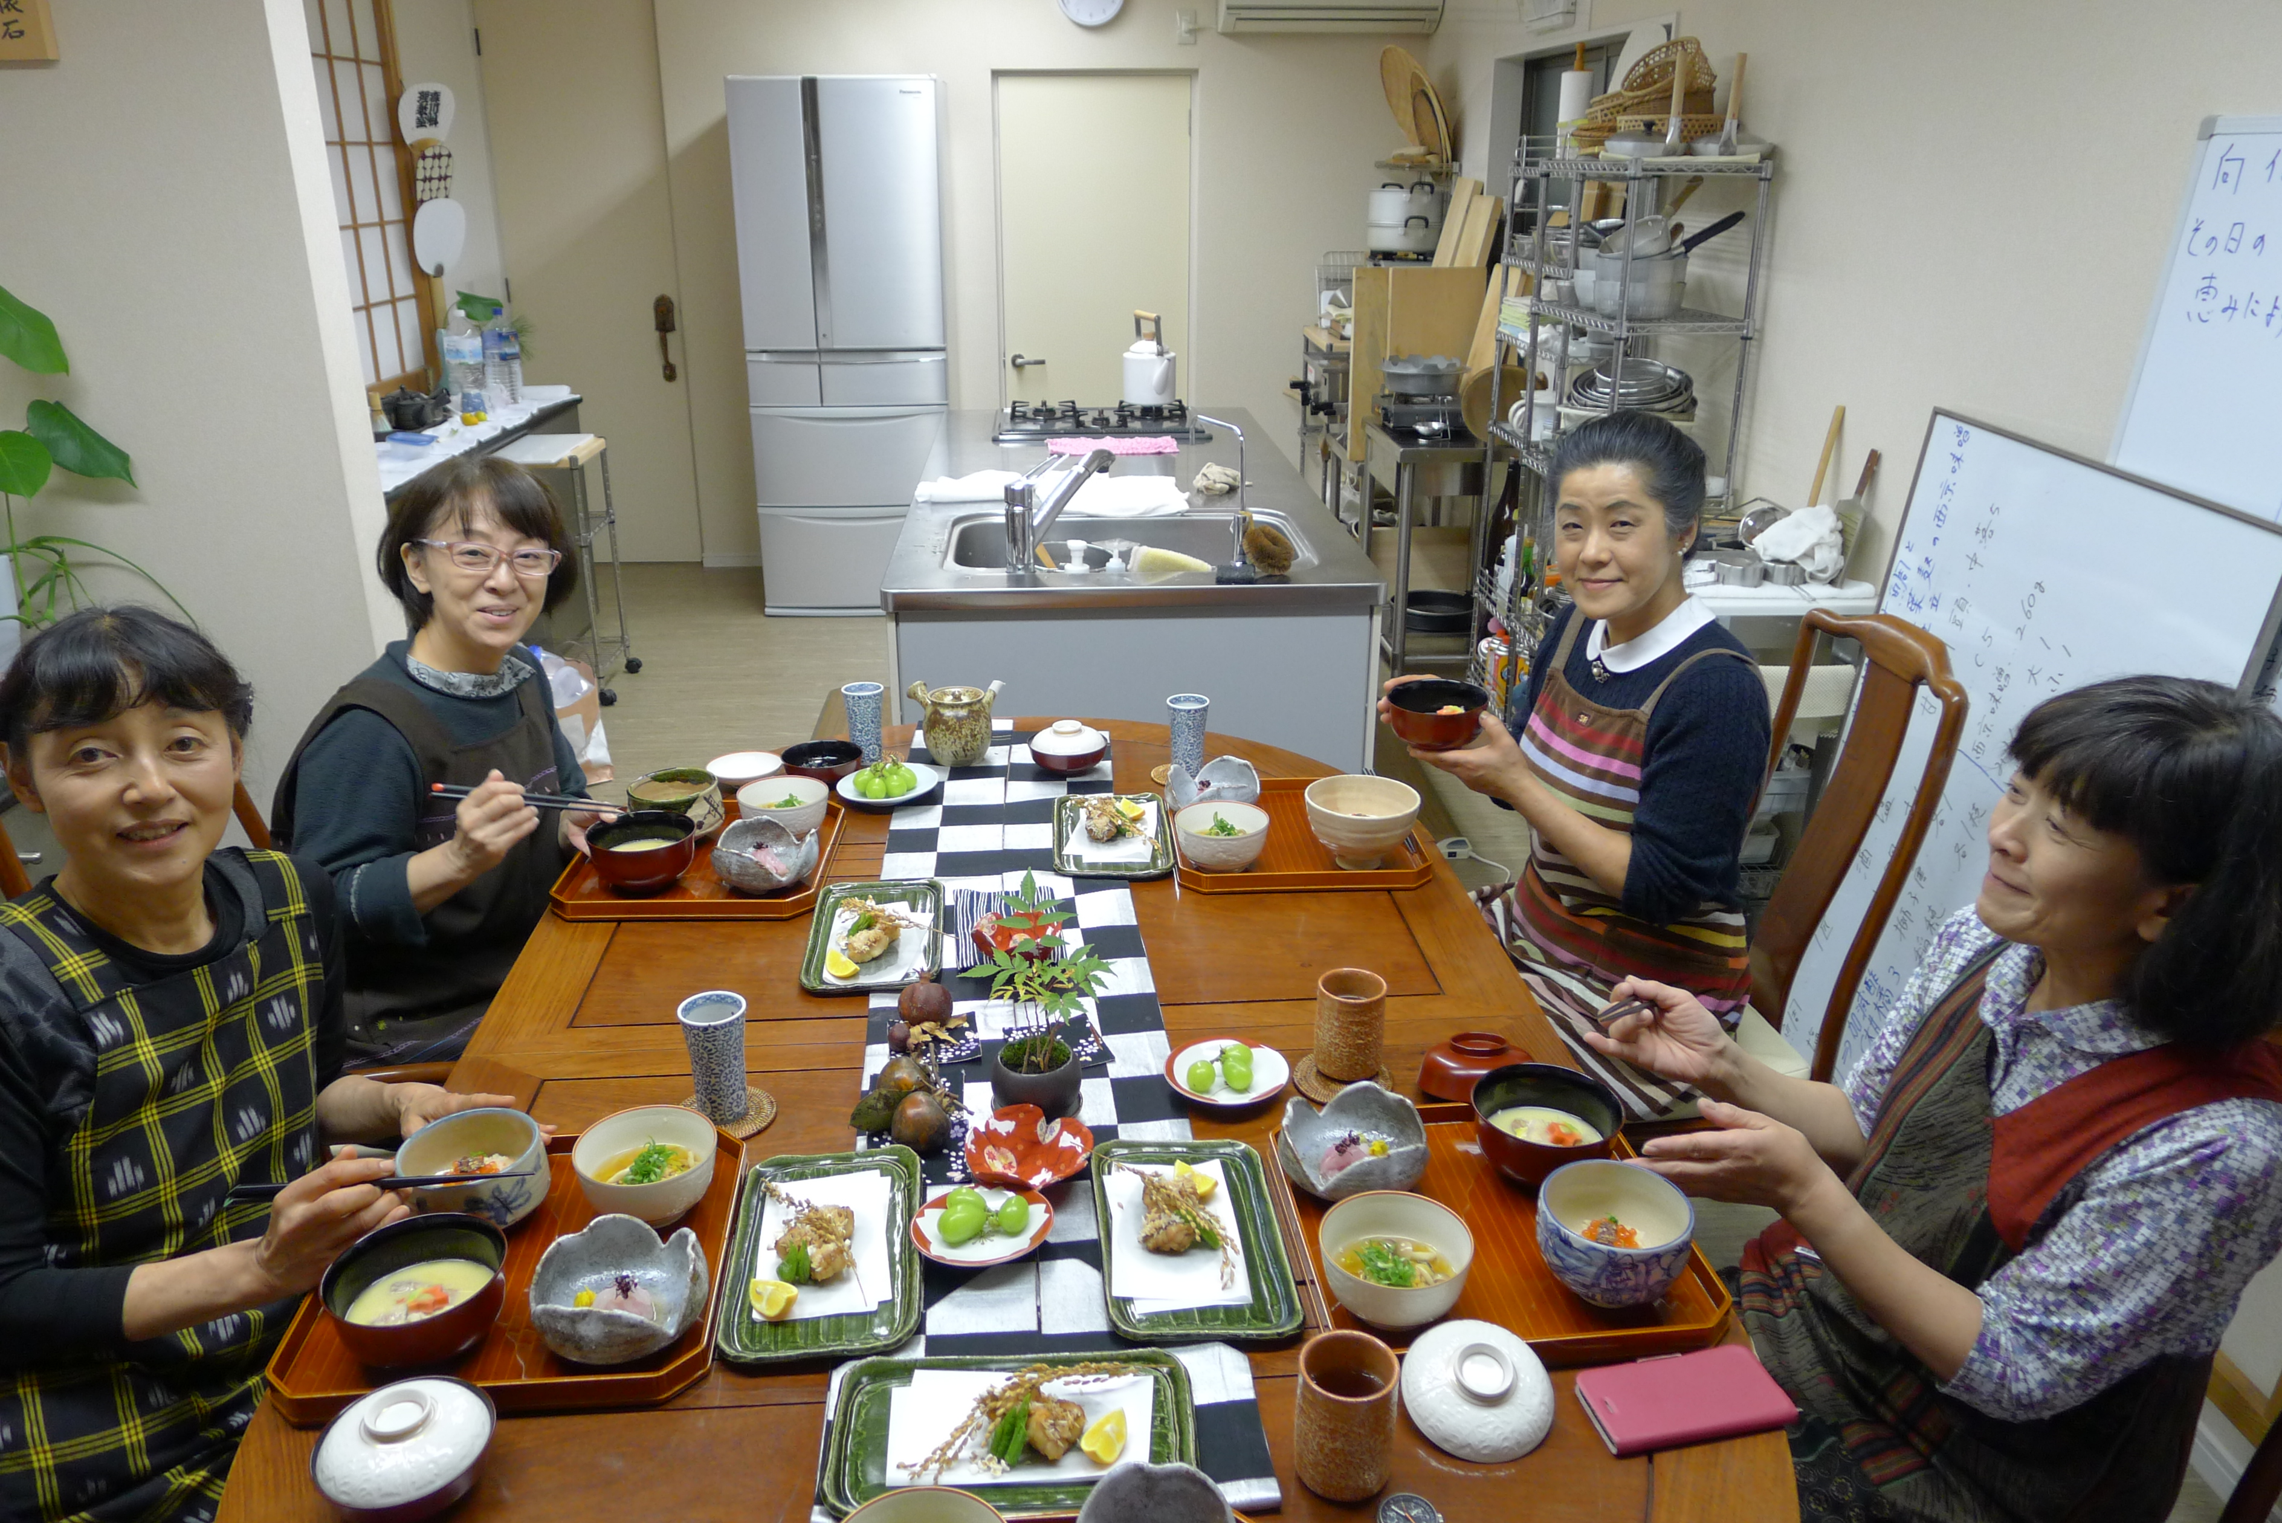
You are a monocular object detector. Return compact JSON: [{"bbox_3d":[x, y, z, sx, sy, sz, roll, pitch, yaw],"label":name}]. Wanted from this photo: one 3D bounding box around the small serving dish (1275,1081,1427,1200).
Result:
[{"bbox_3d":[0.180,0.339,1.324,0.131,0.061,0.131,-1,21,-4],"label":"small serving dish"}]

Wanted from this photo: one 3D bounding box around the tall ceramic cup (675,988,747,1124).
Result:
[{"bbox_3d":[-0.394,0.279,1.417,0.062,0.113,0.062,0,21,0],"label":"tall ceramic cup"}]

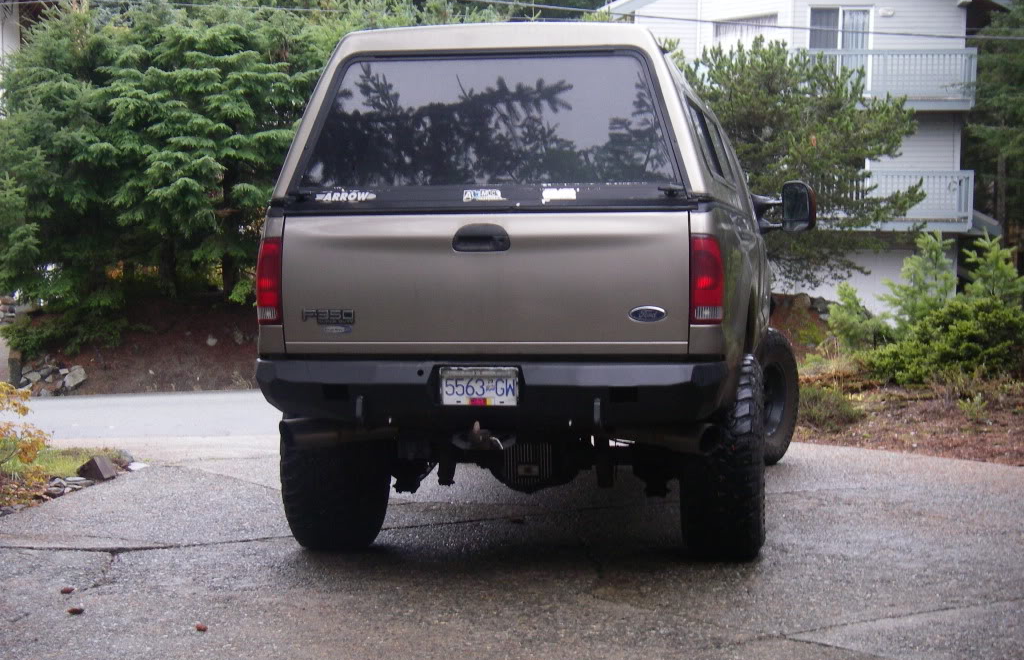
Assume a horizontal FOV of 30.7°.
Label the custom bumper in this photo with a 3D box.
[{"bbox_3d":[-0.097,0.272,7.535,1.940,0.280,0.290,0,2,9],"label":"custom bumper"}]

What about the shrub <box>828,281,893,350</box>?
[{"bbox_3d":[3.422,-0.123,18.300,0.620,0.700,0.580,0,4,0],"label":"shrub"}]

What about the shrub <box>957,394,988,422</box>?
[{"bbox_3d":[3.632,0.611,14.700,0.250,0.240,0.240,0,4,0],"label":"shrub"}]

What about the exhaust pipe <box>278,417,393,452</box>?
[{"bbox_3d":[-0.749,0.442,7.951,0.520,0.130,0.130,-1,2,-28],"label":"exhaust pipe"}]

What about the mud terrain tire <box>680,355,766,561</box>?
[{"bbox_3d":[0.973,0.576,8.514,0.335,0.935,0.935,0,2,9],"label":"mud terrain tire"}]

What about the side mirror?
[{"bbox_3d":[1.805,-0.775,11.700,0.210,0.330,0.140,0,2,9],"label":"side mirror"}]

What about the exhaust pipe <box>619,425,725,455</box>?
[{"bbox_3d":[0.657,0.459,7.720,0.130,0.130,0.520,-2,2,-44],"label":"exhaust pipe"}]

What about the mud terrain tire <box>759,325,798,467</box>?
[{"bbox_3d":[1.626,0.449,12.655,0.335,0.935,0.935,1,2,31],"label":"mud terrain tire"}]

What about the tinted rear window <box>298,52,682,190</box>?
[{"bbox_3d":[-0.104,-0.843,7.576,1.560,0.550,0.060,0,-11,9],"label":"tinted rear window"}]

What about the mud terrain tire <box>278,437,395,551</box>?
[{"bbox_3d":[-0.818,0.573,8.808,0.335,0.935,0.935,0,2,9],"label":"mud terrain tire"}]

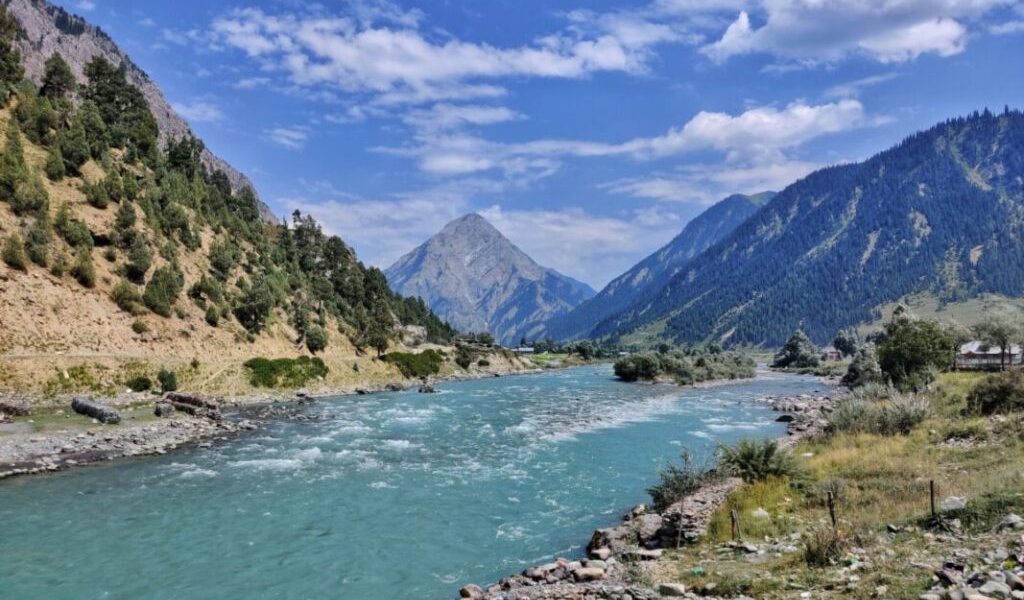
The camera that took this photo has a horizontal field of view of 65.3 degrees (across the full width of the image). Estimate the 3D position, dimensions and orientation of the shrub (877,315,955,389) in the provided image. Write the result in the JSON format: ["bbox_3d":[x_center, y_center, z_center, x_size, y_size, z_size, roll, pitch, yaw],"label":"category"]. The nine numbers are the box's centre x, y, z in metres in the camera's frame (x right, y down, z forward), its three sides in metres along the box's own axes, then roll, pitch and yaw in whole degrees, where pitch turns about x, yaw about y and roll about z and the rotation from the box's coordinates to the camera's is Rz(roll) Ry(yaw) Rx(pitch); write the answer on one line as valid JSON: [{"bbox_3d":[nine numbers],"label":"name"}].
[{"bbox_3d":[47.488,6.061,94.000,9.059,8.579,8.262,0,-3,0],"label":"shrub"}]

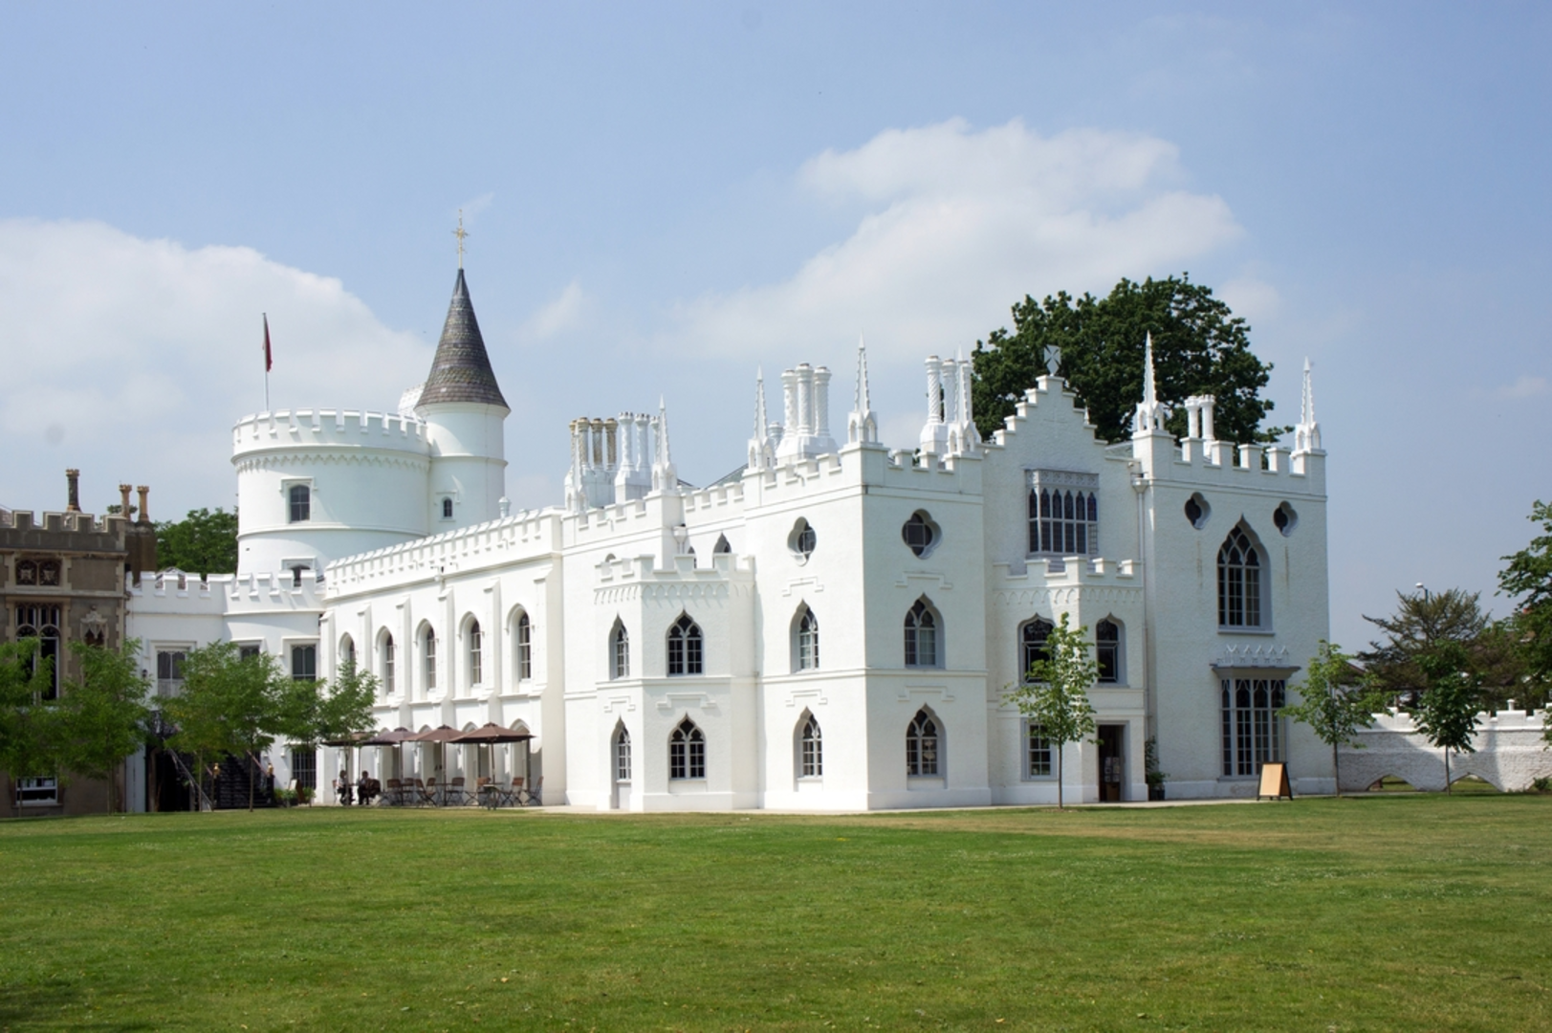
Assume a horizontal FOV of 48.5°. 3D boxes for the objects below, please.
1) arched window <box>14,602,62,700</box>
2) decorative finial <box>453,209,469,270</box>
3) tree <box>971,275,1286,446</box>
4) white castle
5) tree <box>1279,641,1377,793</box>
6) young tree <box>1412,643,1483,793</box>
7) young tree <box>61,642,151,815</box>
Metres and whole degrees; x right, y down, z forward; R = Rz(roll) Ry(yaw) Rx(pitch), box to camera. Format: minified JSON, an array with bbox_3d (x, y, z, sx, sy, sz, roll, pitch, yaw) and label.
[{"bbox_3d":[-27.702,5.150,64.824,1.520,3.773,0.350,4,-9,-35],"label":"arched window"},{"bbox_3d":[-13.715,-12.072,75.177,0.660,2.750,0.528,4,-9,-35],"label":"decorative finial"},{"bbox_3d":[14.569,0.450,70.938,13.000,20.750,13.000,4,-9,-35],"label":"tree"},{"bbox_3d":[-5.962,-0.975,63.884,22.900,22.740,46.300,4,-9,-35],"label":"white castle"},{"bbox_3d":[14.653,5.391,46.067,2.457,4.136,2.457,4,-9,-35],"label":"tree"},{"bbox_3d":[18.420,5.567,47.571,1.859,4.205,1.859,4,-9,-35],"label":"young tree"},{"bbox_3d":[-23.891,7.512,61.904,3.165,6.268,3.165,4,-9,-35],"label":"young tree"}]

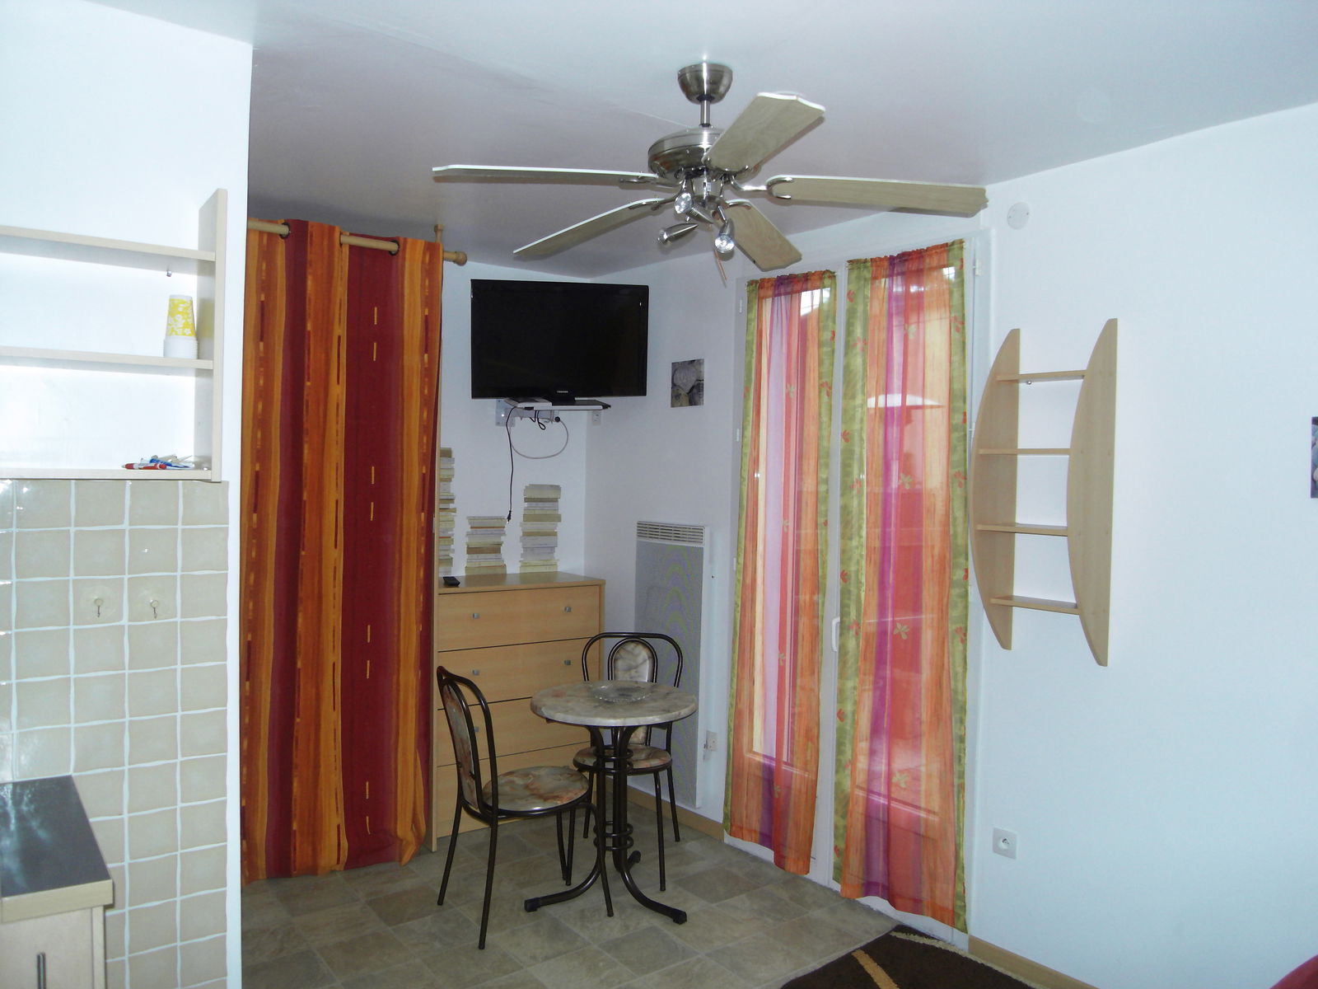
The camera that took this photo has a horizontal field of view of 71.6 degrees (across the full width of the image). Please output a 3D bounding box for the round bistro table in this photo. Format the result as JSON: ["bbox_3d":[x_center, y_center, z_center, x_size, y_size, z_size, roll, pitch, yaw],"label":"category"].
[{"bbox_3d":[-0.155,1.088,3.297,0.596,0.704,0.596,1,1,0],"label":"round bistro table"}]

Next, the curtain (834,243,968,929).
[{"bbox_3d":[0.815,0.298,3.097,0.068,2.242,0.520,0,2,-40],"label":"curtain"}]

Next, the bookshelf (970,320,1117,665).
[{"bbox_3d":[1.091,-0.008,2.632,0.251,0.990,0.309,0,2,-40],"label":"bookshelf"}]

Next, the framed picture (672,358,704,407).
[{"bbox_3d":[0.121,-0.478,3.949,0.018,0.198,0.207,0,2,-40],"label":"framed picture"}]

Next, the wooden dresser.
[{"bbox_3d":[-0.712,0.895,4.127,0.810,1.028,0.441,0,2,-33],"label":"wooden dresser"}]

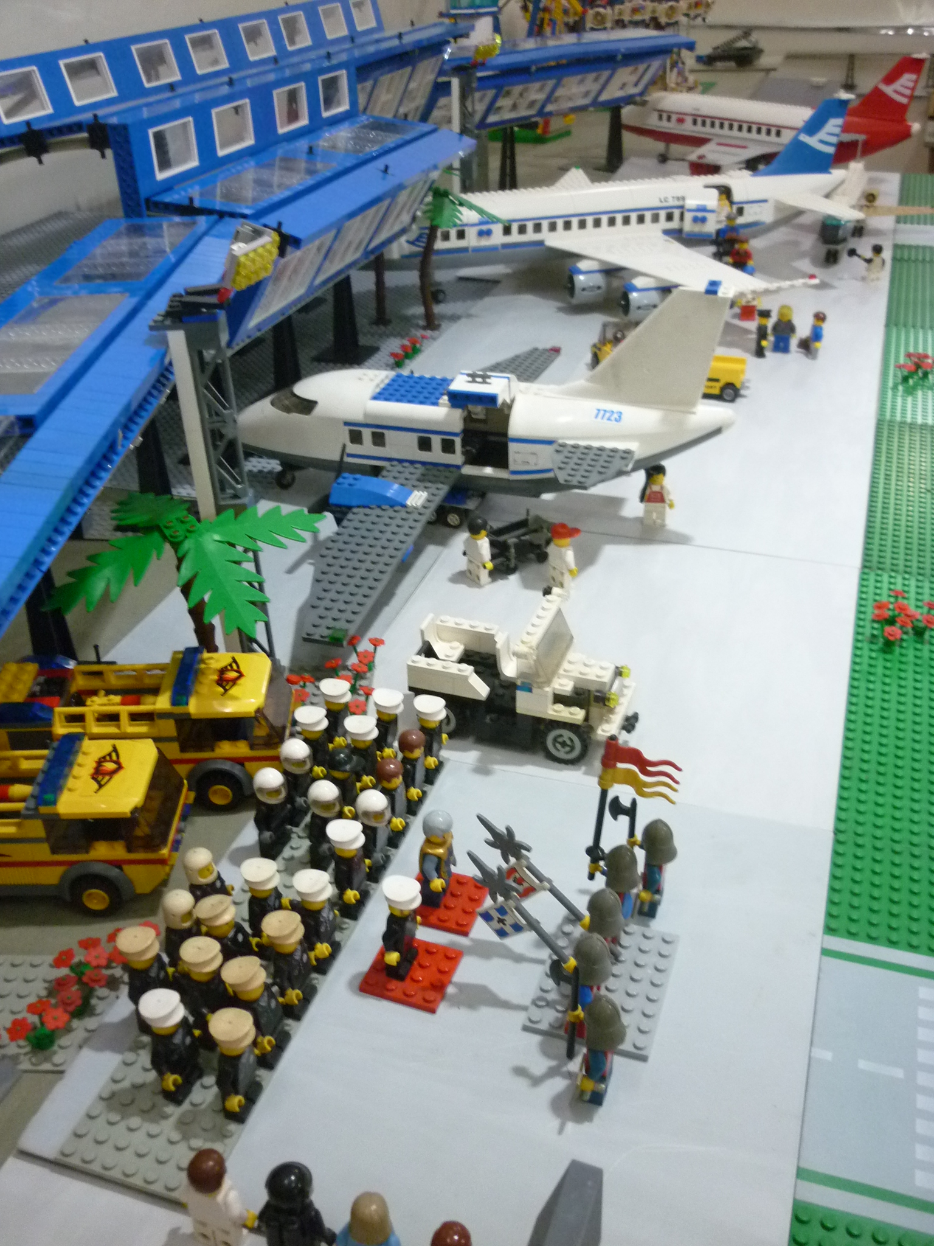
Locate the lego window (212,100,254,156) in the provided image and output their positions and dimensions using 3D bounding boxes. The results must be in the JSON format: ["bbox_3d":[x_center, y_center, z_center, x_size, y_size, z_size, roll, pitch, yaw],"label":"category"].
[{"bbox_3d":[-0.183,-0.383,0.918,0.009,0.033,0.058,10,33,16],"label":"lego window"}]

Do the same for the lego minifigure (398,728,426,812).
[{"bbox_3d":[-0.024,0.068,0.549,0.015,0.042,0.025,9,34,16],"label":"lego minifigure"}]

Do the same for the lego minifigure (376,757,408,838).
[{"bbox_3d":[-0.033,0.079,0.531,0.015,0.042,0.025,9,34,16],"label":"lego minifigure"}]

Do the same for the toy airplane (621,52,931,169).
[{"bbox_3d":[0.425,-0.739,1.727,0.435,0.184,0.500,-27,41,-37],"label":"toy airplane"}]

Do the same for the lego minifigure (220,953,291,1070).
[{"bbox_3d":[-0.075,0.140,0.432,0.018,0.043,0.024,10,33,16],"label":"lego minifigure"}]

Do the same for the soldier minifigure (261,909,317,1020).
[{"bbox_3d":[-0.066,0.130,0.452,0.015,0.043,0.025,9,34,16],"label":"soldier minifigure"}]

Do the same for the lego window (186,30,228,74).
[{"bbox_3d":[-0.232,-0.503,1.047,0.008,0.032,0.048,-4,28,28],"label":"lego window"}]

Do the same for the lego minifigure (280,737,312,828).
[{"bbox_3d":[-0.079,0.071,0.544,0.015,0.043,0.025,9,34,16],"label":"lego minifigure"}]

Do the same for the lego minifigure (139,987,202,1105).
[{"bbox_3d":[-0.103,0.148,0.418,0.018,0.043,0.025,10,33,15],"label":"lego minifigure"}]

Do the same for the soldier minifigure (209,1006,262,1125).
[{"bbox_3d":[-0.079,0.152,0.412,0.016,0.043,0.024,10,33,16],"label":"soldier minifigure"}]

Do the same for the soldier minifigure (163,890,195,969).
[{"bbox_3d":[-0.109,0.121,0.465,0.016,0.042,0.024,10,33,16],"label":"soldier minifigure"}]

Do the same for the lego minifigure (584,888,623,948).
[{"bbox_3d":[0.052,0.121,0.461,0.019,0.044,0.025,10,33,16],"label":"lego minifigure"}]

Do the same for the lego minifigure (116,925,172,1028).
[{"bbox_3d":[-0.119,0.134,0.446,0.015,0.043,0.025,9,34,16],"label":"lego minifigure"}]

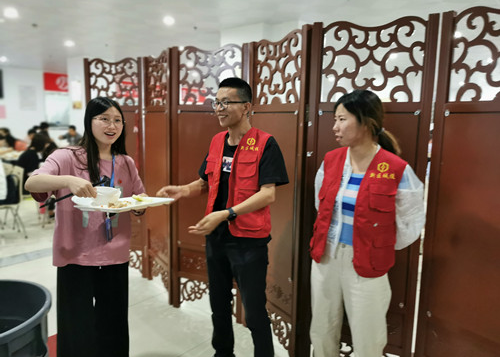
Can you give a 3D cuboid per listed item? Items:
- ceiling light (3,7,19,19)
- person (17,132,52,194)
[{"bbox_3d":[-3.450,-2.379,5.623,0.170,0.070,0.170,1,9,0],"label":"ceiling light"},{"bbox_3d":[-2.927,0.017,5.374,0.500,1.220,0.700,2,9,5],"label":"person"}]

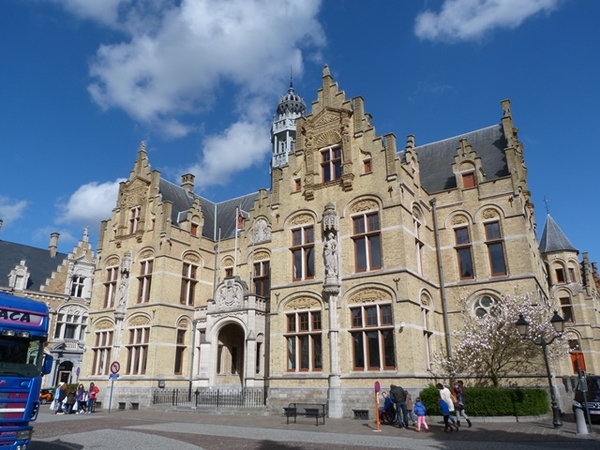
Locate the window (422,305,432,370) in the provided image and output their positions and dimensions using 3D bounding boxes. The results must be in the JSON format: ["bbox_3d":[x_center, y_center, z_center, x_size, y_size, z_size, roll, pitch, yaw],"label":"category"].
[{"bbox_3d":[6.255,5.608,21.317,0.255,2.958,1.244,-13,-23,31],"label":"window"}]

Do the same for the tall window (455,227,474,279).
[{"bbox_3d":[9.545,1.596,25.180,0.880,3.100,0.250,-13,-23,32],"label":"tall window"}]

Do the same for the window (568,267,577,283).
[{"bbox_3d":[28.058,5.115,44.679,0.765,1.581,0.255,4,-20,-11],"label":"window"}]

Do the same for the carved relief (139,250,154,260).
[{"bbox_3d":[-11.357,2.219,32.109,1.550,0.700,0.150,-13,-23,32],"label":"carved relief"}]

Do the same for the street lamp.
[{"bbox_3d":[10.262,5.906,18.002,1.900,4.500,0.480,-18,-27,41],"label":"street lamp"}]

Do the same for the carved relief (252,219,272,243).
[{"bbox_3d":[-2.942,0.459,33.045,1.950,2.100,0.250,-13,-23,32],"label":"carved relief"}]

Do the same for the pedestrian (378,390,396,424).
[{"bbox_3d":[3.647,7.596,18.071,0.780,1.320,0.570,-17,-26,39],"label":"pedestrian"}]

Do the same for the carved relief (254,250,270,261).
[{"bbox_3d":[-2.947,2.380,33.791,1.600,0.740,0.150,-13,-23,32],"label":"carved relief"}]

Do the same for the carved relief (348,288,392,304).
[{"bbox_3d":[3.462,3.549,21.453,2.200,0.780,0.150,-13,-23,32],"label":"carved relief"}]

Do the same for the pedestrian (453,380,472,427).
[{"bbox_3d":[6.499,7.173,17.421,0.680,1.690,0.500,-16,-25,37],"label":"pedestrian"}]

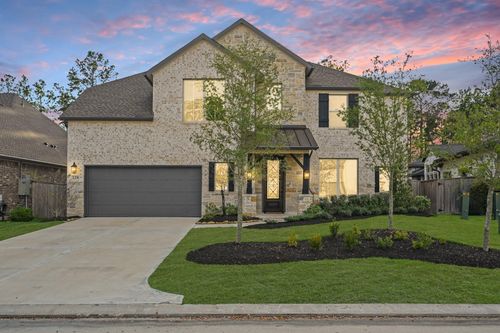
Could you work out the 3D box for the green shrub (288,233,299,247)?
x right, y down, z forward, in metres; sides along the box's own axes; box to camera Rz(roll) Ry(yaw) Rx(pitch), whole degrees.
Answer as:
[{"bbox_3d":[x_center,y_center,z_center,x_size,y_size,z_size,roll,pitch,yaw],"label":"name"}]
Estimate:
[{"bbox_3d":[1.078,1.816,8.950,0.248,0.359,0.260,0,-1,-2],"label":"green shrub"}]

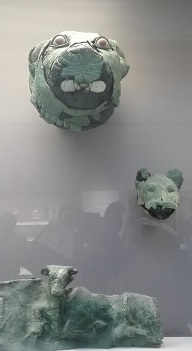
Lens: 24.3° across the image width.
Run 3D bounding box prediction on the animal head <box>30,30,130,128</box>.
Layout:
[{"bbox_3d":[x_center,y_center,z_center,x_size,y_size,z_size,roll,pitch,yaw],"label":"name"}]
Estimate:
[{"bbox_3d":[-0.061,-0.346,1.650,0.375,0.355,0.290,0,-3,-3],"label":"animal head"}]

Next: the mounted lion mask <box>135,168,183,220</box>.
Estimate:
[{"bbox_3d":[0.244,0.072,1.700,0.183,0.200,0.160,-1,-3,1],"label":"mounted lion mask"}]

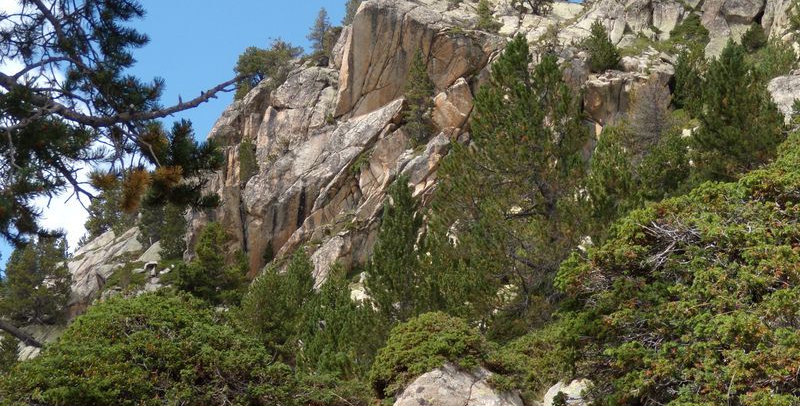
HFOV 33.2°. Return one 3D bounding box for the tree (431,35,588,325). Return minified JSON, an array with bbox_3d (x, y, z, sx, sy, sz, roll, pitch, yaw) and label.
[{"bbox_3d":[2.941,-0.669,36.000,4.244,8.045,3.819,0,-12,0],"label":"tree"}]

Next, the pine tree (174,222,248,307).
[{"bbox_3d":[-9.282,3.014,66.000,3.644,4.287,3.279,0,-12,0],"label":"pine tree"}]

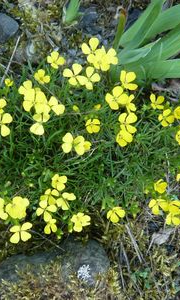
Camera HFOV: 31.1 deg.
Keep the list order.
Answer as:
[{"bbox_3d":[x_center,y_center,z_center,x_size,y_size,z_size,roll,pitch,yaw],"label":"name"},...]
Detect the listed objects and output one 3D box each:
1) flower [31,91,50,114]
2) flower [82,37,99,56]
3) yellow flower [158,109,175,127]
[{"bbox_3d":[-0.071,-0.069,0.472,0.026,0.014,0.032,0,63,3],"label":"flower"},{"bbox_3d":[0.002,-0.159,0.505,0.029,0.013,0.033,0,78,0],"label":"flower"},{"bbox_3d":[0.115,-0.048,0.484,0.025,0.013,0.029,0,72,0],"label":"yellow flower"}]

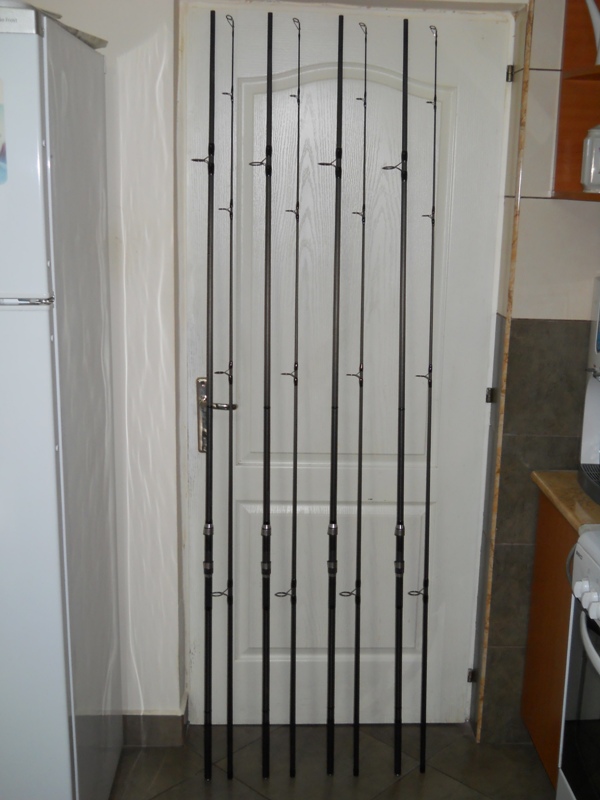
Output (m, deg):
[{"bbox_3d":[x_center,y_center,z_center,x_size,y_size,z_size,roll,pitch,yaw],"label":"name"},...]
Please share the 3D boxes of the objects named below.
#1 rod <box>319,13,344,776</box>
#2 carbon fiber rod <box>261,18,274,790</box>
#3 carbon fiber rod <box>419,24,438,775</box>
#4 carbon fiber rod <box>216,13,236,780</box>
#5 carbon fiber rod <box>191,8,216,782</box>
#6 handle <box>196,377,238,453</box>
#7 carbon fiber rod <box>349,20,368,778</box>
[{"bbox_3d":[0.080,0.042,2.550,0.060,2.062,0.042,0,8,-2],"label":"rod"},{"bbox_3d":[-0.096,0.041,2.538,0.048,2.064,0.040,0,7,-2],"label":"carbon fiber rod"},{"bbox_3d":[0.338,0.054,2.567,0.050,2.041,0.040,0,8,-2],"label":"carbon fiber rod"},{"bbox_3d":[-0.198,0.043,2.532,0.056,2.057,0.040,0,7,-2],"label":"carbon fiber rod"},{"bbox_3d":[-0.257,0.039,2.529,0.062,2.065,0.042,1,7,-2],"label":"carbon fiber rod"},{"bbox_3d":[-0.227,0.048,2.623,0.118,0.220,0.060,1,13,-2],"label":"handle"},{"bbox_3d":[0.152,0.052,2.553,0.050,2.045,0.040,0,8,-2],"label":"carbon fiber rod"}]

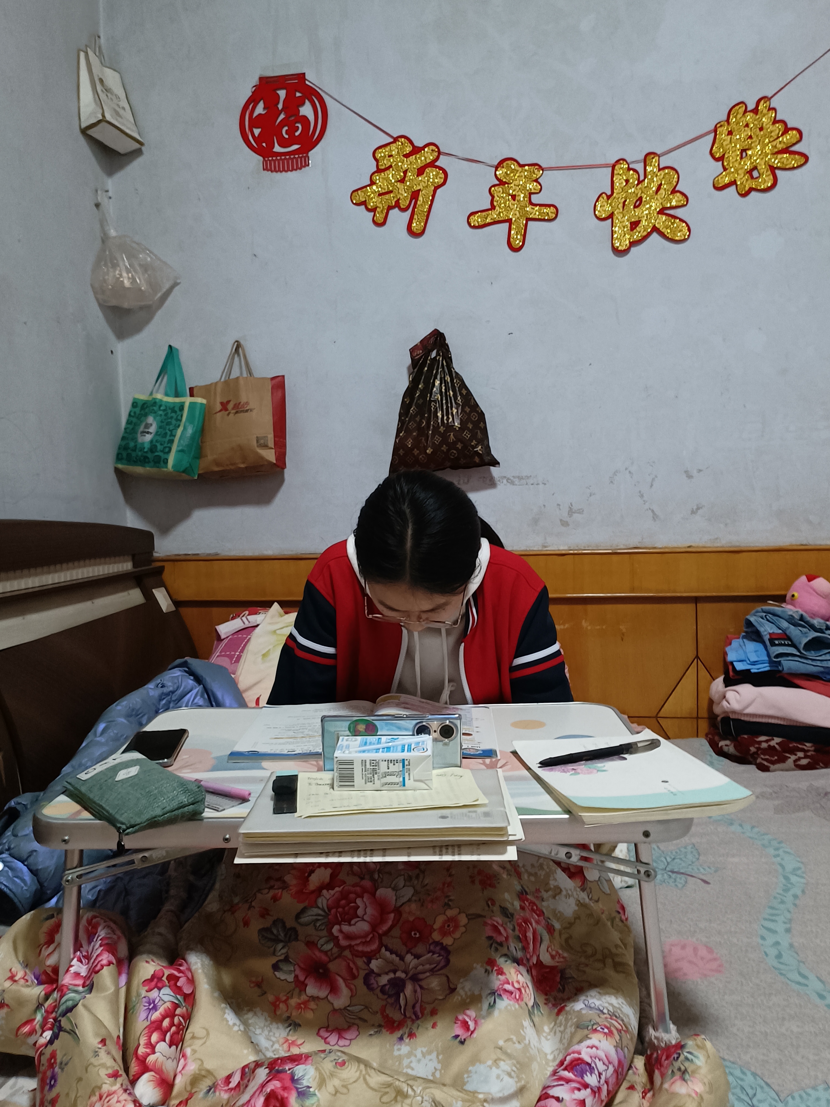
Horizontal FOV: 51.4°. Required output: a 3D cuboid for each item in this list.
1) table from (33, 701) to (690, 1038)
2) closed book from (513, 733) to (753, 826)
[{"bbox_3d":[-0.048,0.385,1.129,0.704,0.265,0.472,-1,4,2],"label":"table"},{"bbox_3d":[0.232,0.245,0.990,0.178,0.026,0.245,-2,4,-11],"label":"closed book"}]

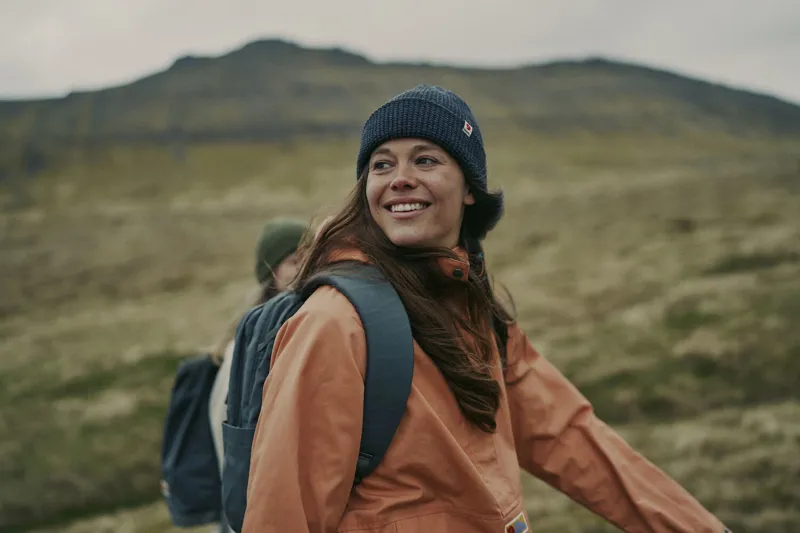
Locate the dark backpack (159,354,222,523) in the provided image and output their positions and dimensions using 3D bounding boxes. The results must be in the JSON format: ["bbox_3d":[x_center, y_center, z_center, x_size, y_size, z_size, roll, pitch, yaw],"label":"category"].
[{"bbox_3d":[-0.605,0.510,2.300,0.190,0.500,0.290,4,-2,-29],"label":"dark backpack"}]

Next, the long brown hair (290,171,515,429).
[{"bbox_3d":[0.012,0.055,1.115,0.270,0.350,0.230,-1,-2,21],"label":"long brown hair"}]

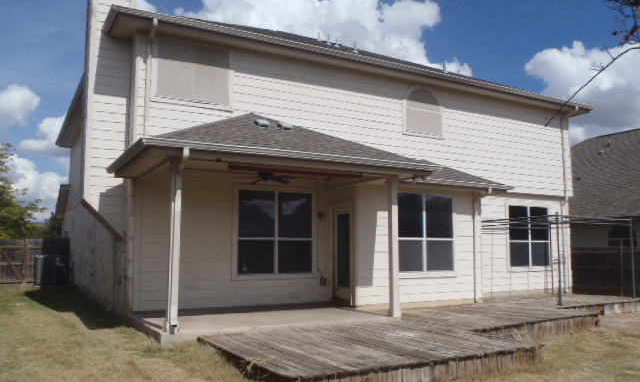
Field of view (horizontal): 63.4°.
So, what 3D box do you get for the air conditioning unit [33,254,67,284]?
[{"bbox_3d":[-9.266,2.733,17.731,0.900,1.000,0.800,3,-6,-30],"label":"air conditioning unit"}]

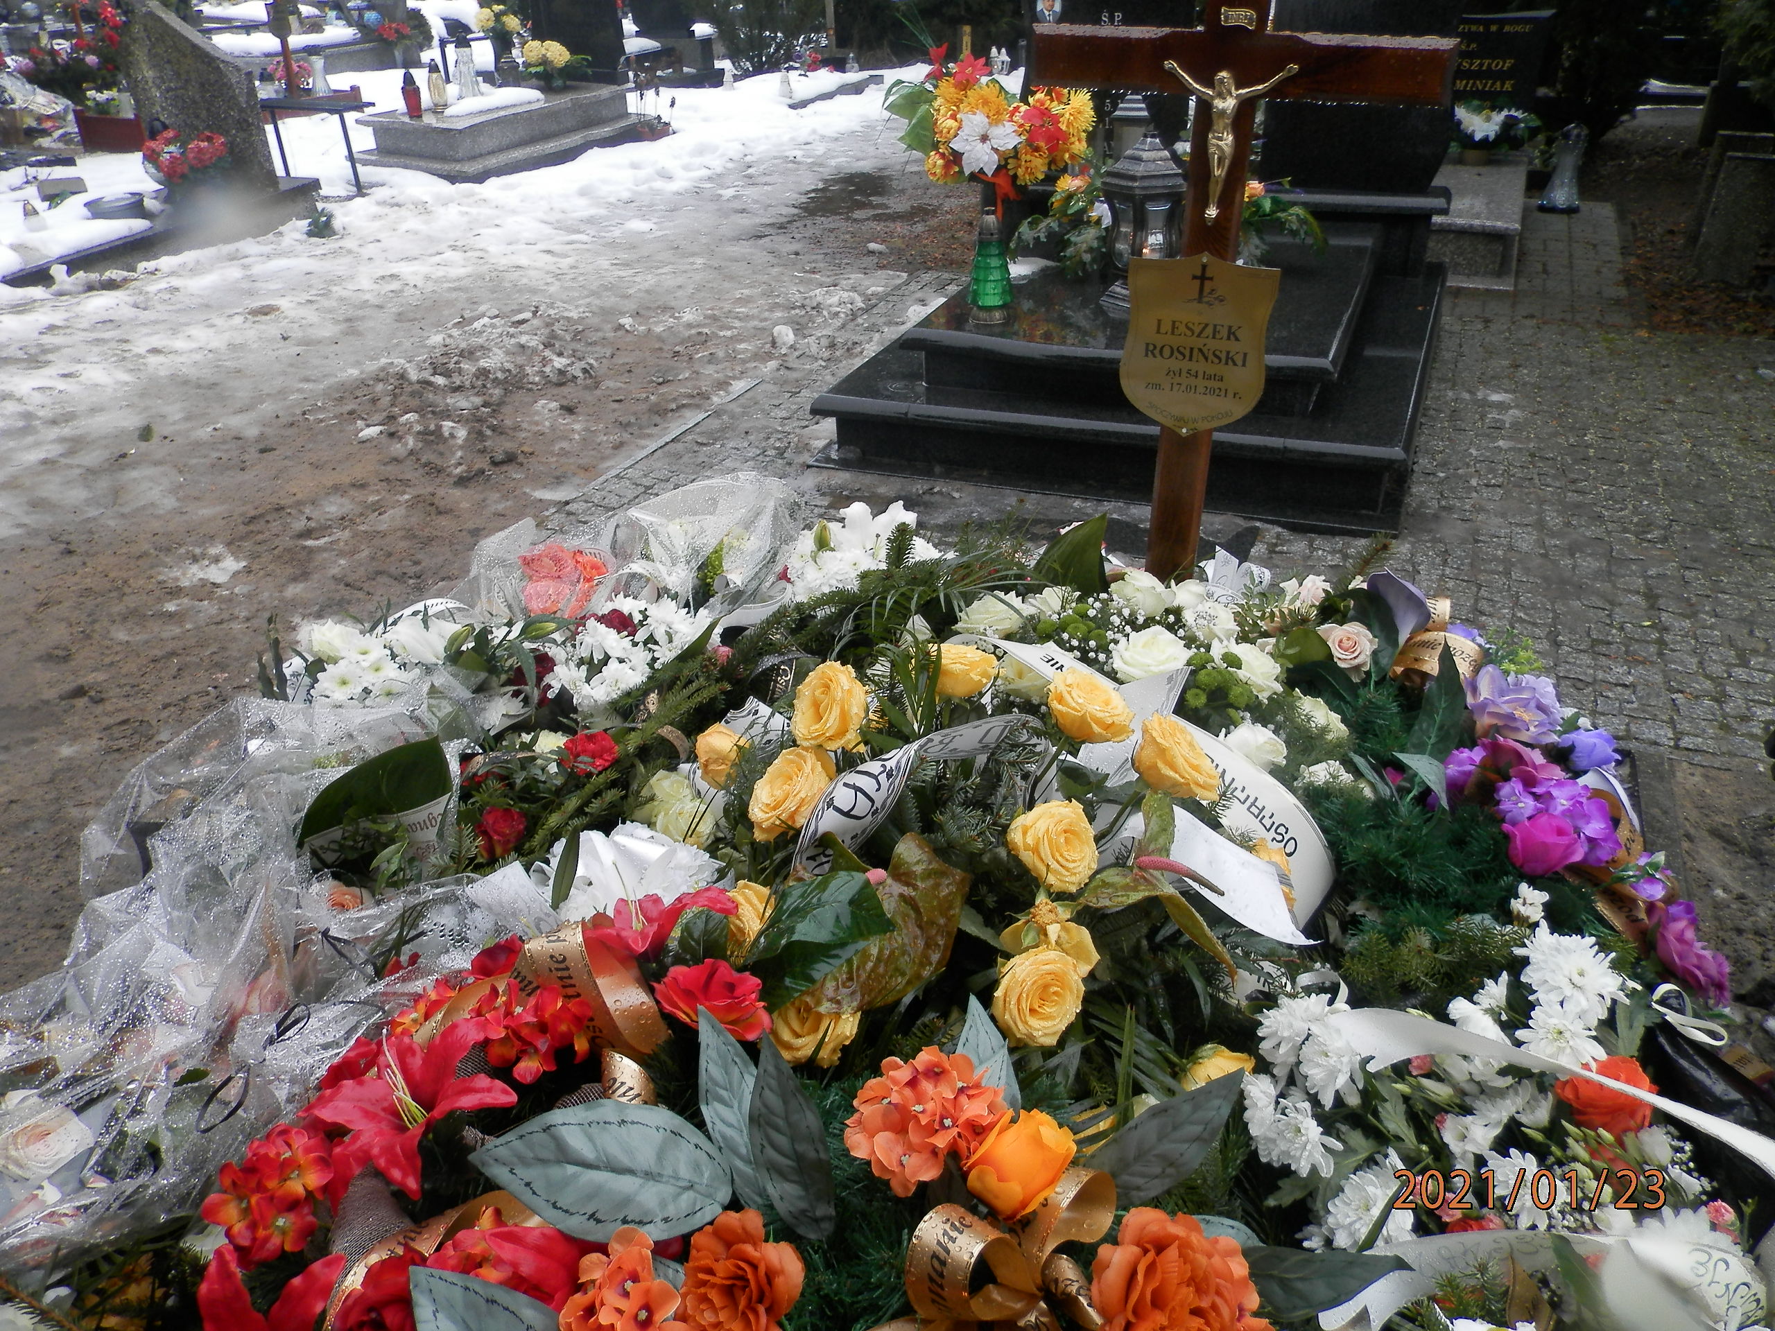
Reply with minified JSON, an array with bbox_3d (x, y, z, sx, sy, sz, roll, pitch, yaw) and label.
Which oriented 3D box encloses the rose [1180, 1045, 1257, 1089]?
[{"bbox_3d":[0.263,0.326,1.020,0.070,0.060,0.070,28,55,1],"label":"rose"}]

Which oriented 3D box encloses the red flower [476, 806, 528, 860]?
[{"bbox_3d":[-0.461,0.199,1.530,0.062,0.060,0.060,-5,53,-4],"label":"red flower"}]

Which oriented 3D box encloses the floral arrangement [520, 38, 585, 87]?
[{"bbox_3d":[-2.211,-4.005,8.500,0.420,0.340,0.360,-10,32,-10],"label":"floral arrangement"}]

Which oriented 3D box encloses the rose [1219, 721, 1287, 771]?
[{"bbox_3d":[0.426,0.093,1.490,0.078,0.062,0.075,6,33,16],"label":"rose"}]

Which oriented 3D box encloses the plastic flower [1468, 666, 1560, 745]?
[{"bbox_3d":[0.694,0.044,1.420,0.106,0.068,0.095,20,81,21],"label":"plastic flower"}]

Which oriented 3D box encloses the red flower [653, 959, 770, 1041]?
[{"bbox_3d":[-0.150,0.285,1.090,0.094,0.060,0.085,-20,51,-25],"label":"red flower"}]

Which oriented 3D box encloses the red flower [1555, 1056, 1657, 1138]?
[{"bbox_3d":[0.543,0.326,0.970,0.076,0.058,0.072,23,64,30],"label":"red flower"}]

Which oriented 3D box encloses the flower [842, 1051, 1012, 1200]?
[{"bbox_3d":[0.028,0.342,0.960,0.118,0.090,0.110,-4,31,0],"label":"flower"}]

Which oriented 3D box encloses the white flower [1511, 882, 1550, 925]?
[{"bbox_3d":[0.587,0.218,1.170,0.034,0.035,0.032,6,32,11],"label":"white flower"}]

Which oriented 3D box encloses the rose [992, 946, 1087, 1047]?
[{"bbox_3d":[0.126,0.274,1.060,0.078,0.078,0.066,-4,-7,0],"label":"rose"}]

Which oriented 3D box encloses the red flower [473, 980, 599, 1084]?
[{"bbox_3d":[-0.299,0.311,1.090,0.108,0.080,0.095,-16,33,-19],"label":"red flower"}]

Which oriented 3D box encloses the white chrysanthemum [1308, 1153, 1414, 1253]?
[{"bbox_3d":[0.383,0.431,1.030,0.080,0.045,0.080,2,66,7],"label":"white chrysanthemum"}]

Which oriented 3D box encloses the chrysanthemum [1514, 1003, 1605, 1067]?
[{"bbox_3d":[0.582,0.318,1.110,0.076,0.040,0.070,-7,61,-7],"label":"chrysanthemum"}]

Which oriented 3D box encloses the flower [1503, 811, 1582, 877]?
[{"bbox_3d":[0.675,0.183,1.320,0.078,0.068,0.072,-7,30,0],"label":"flower"}]

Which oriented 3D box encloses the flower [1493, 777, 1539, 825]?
[{"bbox_3d":[0.666,0.143,1.360,0.049,0.040,0.045,14,36,27],"label":"flower"}]

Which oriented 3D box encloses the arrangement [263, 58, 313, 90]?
[{"bbox_3d":[-5.047,-4.983,10.800,0.430,0.270,0.320,10,34,21],"label":"arrangement"}]

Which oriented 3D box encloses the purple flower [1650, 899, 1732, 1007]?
[{"bbox_3d":[0.820,0.294,1.310,0.060,0.105,0.105,-41,27,18],"label":"purple flower"}]

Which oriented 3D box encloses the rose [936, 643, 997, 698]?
[{"bbox_3d":[0.074,0.007,1.360,0.080,0.056,0.078,3,22,0],"label":"rose"}]

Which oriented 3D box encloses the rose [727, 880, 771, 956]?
[{"bbox_3d":[-0.129,0.243,1.240,0.070,0.060,0.074,-13,56,-16],"label":"rose"}]

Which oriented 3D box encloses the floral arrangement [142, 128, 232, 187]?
[{"bbox_3d":[-3.773,-2.728,6.900,0.460,0.290,0.320,10,34,21],"label":"floral arrangement"}]

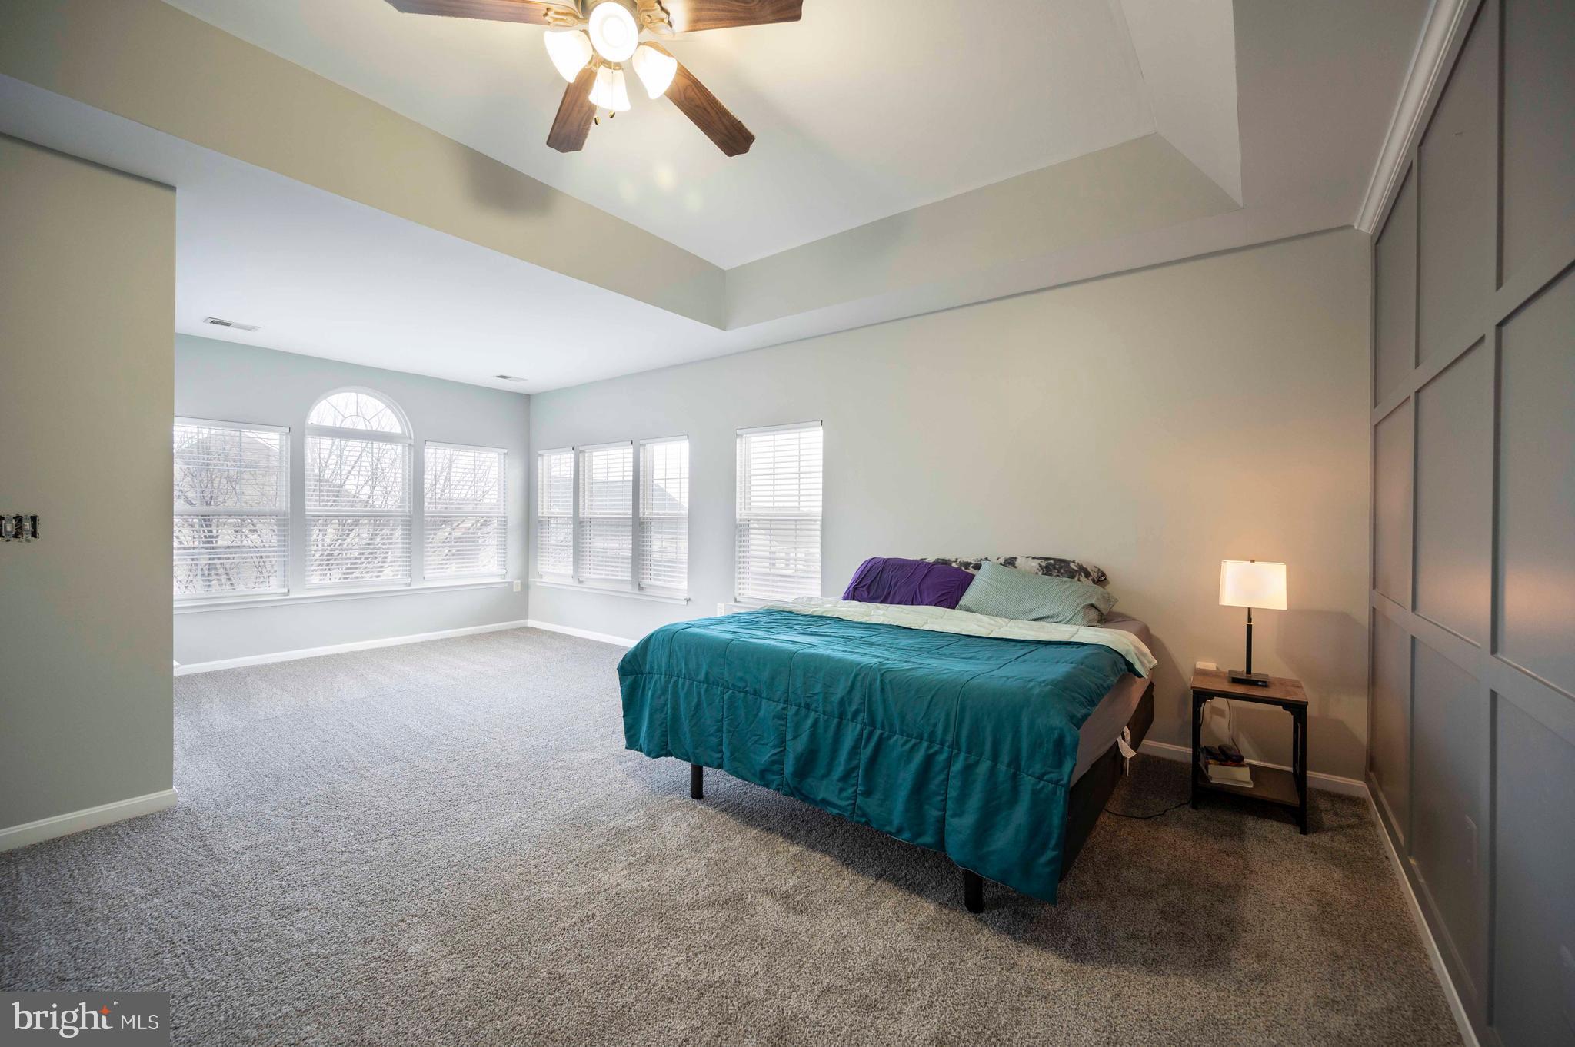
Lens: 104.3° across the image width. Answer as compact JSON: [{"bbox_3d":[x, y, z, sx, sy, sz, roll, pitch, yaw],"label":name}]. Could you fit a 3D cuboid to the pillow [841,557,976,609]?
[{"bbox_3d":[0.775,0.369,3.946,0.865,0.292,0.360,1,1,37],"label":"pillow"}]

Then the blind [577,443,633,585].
[{"bbox_3d":[-1.916,-0.085,6.463,0.897,1.487,0.100,1,0,37],"label":"blind"}]

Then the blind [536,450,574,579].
[{"bbox_3d":[-2.650,-0.097,7.018,0.698,1.483,0.100,1,0,37],"label":"blind"}]

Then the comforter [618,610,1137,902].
[{"bbox_3d":[0.343,0.772,2.723,1.989,0.566,1.163,1,1,37],"label":"comforter"}]

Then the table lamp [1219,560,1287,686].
[{"bbox_3d":[2.197,0.461,2.903,0.255,0.580,0.210,1,1,37],"label":"table lamp"}]

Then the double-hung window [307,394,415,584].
[{"bbox_3d":[-4.119,-0.343,5.909,0.100,1.931,0.894,1,1,37],"label":"double-hung window"}]

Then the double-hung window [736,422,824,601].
[{"bbox_3d":[-0.088,-0.061,5.060,0.893,1.483,0.060,1,0,37],"label":"double-hung window"}]

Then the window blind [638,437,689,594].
[{"bbox_3d":[-1.187,-0.075,5.910,0.696,1.487,0.100,1,0,37],"label":"window blind"}]

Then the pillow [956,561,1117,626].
[{"bbox_3d":[1.401,0.375,3.430,0.740,0.190,0.430,5,41,41],"label":"pillow"}]

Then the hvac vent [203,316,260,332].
[{"bbox_3d":[-4.186,-1.504,4.626,0.175,0.019,0.299,1,1,37],"label":"hvac vent"}]

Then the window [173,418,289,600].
[{"bbox_3d":[-4.706,-0.107,5.109,0.060,1.488,0.884,1,1,37],"label":"window"}]

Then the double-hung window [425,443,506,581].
[{"bbox_3d":[-3.497,-0.118,6.718,0.060,1.454,0.888,1,0,37],"label":"double-hung window"}]

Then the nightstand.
[{"bbox_3d":[2.148,1.032,2.872,0.410,0.557,0.430,1,0,37],"label":"nightstand"}]

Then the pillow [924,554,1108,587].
[{"bbox_3d":[1.382,0.363,3.720,1.020,0.400,0.190,1,-32,37],"label":"pillow"}]

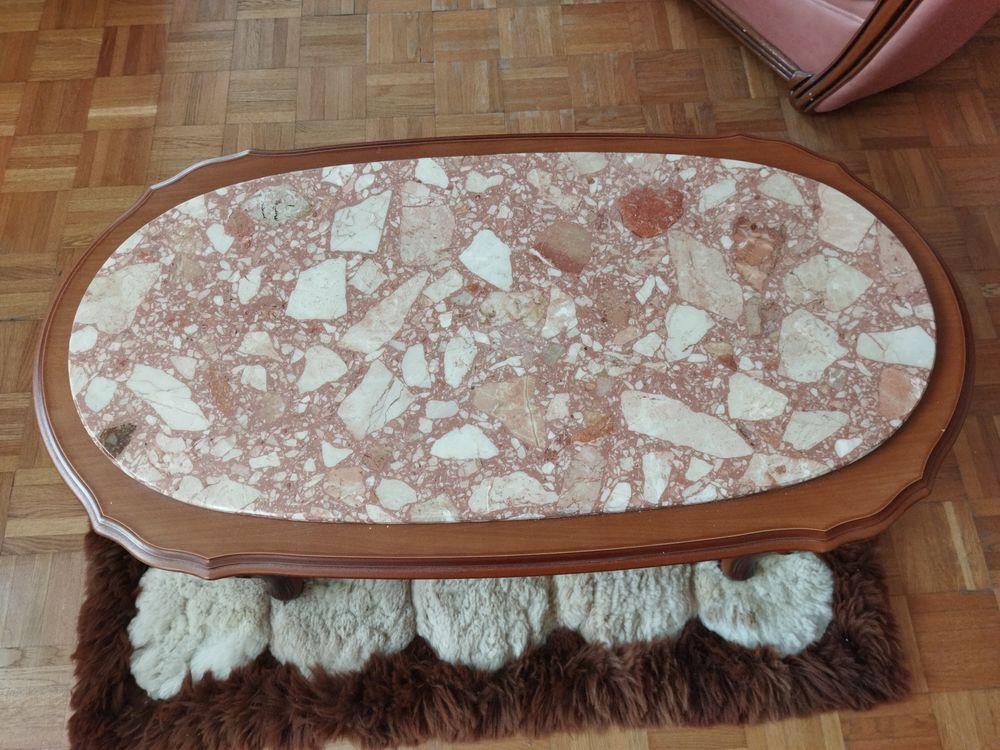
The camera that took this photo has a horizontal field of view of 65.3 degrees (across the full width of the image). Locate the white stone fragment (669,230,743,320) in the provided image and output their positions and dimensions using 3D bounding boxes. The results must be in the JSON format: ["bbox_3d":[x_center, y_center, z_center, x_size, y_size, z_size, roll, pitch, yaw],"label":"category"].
[{"bbox_3d":[0.275,-0.130,1.035,0.085,0.015,0.138,-3,67,-1],"label":"white stone fragment"}]

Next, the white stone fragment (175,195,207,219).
[{"bbox_3d":[-0.428,-0.228,1.081,0.042,0.015,0.038,-12,68,-5],"label":"white stone fragment"}]

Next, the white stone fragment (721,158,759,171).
[{"bbox_3d":[0.344,-0.296,1.119,0.059,0.015,0.018,4,67,2],"label":"white stone fragment"}]

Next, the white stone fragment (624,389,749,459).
[{"bbox_3d":[0.230,0.066,0.969,0.174,0.018,0.057,17,68,7],"label":"white stone fragment"}]

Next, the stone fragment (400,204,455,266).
[{"bbox_3d":[-0.099,-0.188,1.062,0.072,0.015,0.099,-2,67,0],"label":"stone fragment"}]

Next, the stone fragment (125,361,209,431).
[{"bbox_3d":[-0.431,0.032,1.024,0.139,0.015,0.051,38,72,14],"label":"stone fragment"}]

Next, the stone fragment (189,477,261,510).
[{"bbox_3d":[-0.324,0.143,0.923,0.076,0.015,0.040,14,68,6],"label":"stone fragment"}]

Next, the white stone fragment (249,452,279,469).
[{"bbox_3d":[-0.284,0.107,0.949,0.034,0.010,0.018,-12,68,-5],"label":"white stone fragment"}]

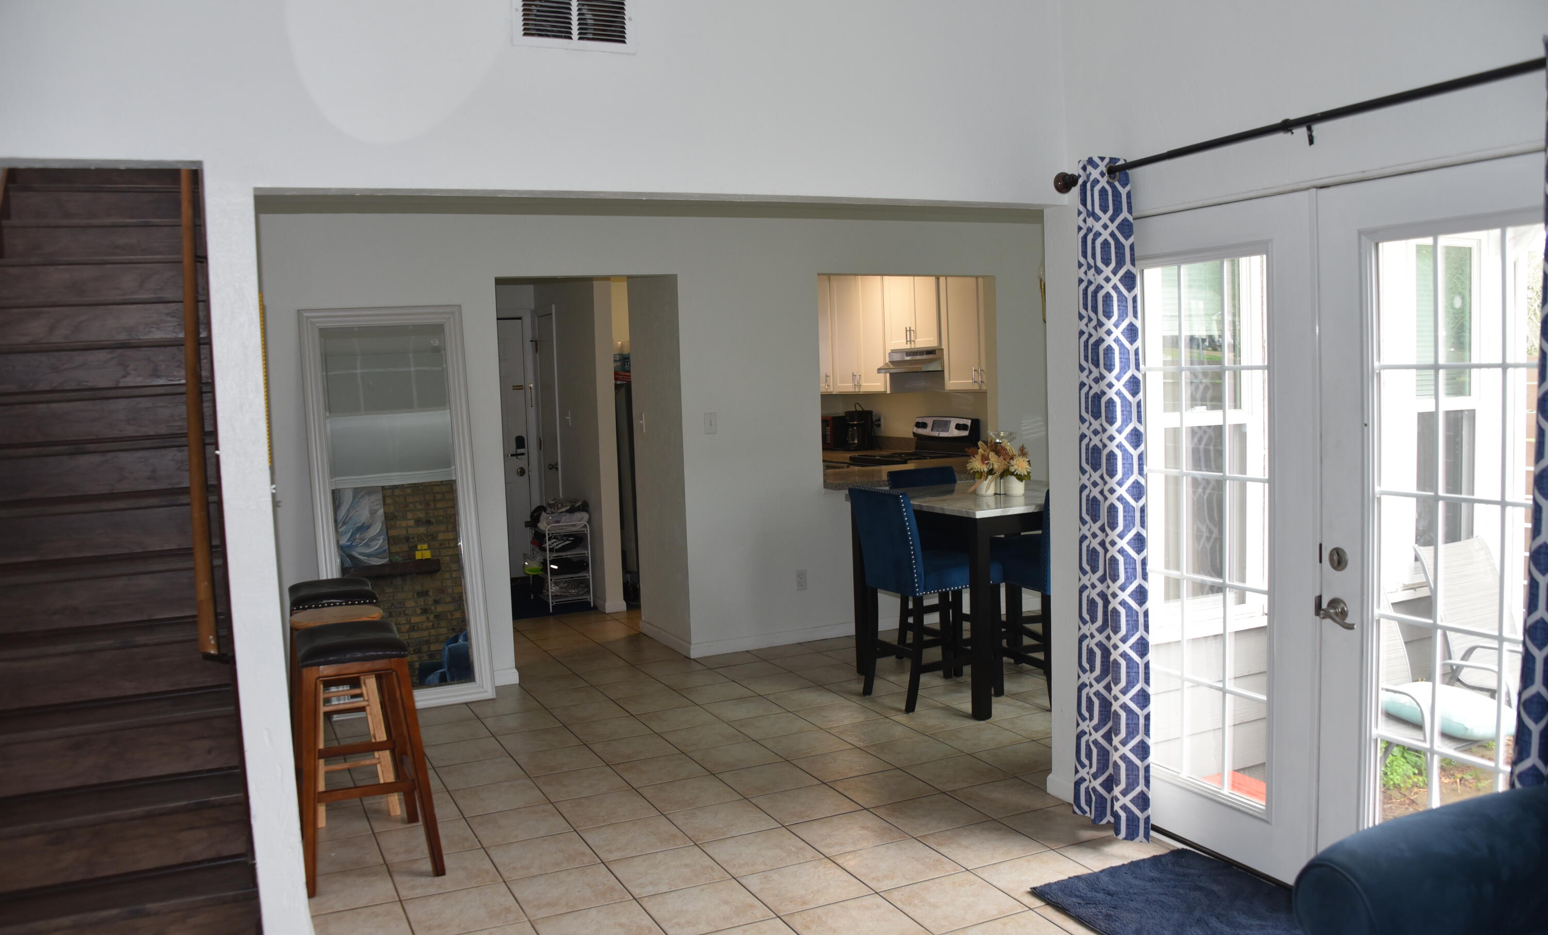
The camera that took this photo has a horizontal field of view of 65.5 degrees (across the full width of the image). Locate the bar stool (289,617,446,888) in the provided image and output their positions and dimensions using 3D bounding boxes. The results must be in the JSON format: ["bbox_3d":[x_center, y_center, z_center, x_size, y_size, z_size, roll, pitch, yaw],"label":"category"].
[{"bbox_3d":[-1.319,0.893,3.854,0.400,0.740,0.510,-4,5,-25],"label":"bar stool"}]

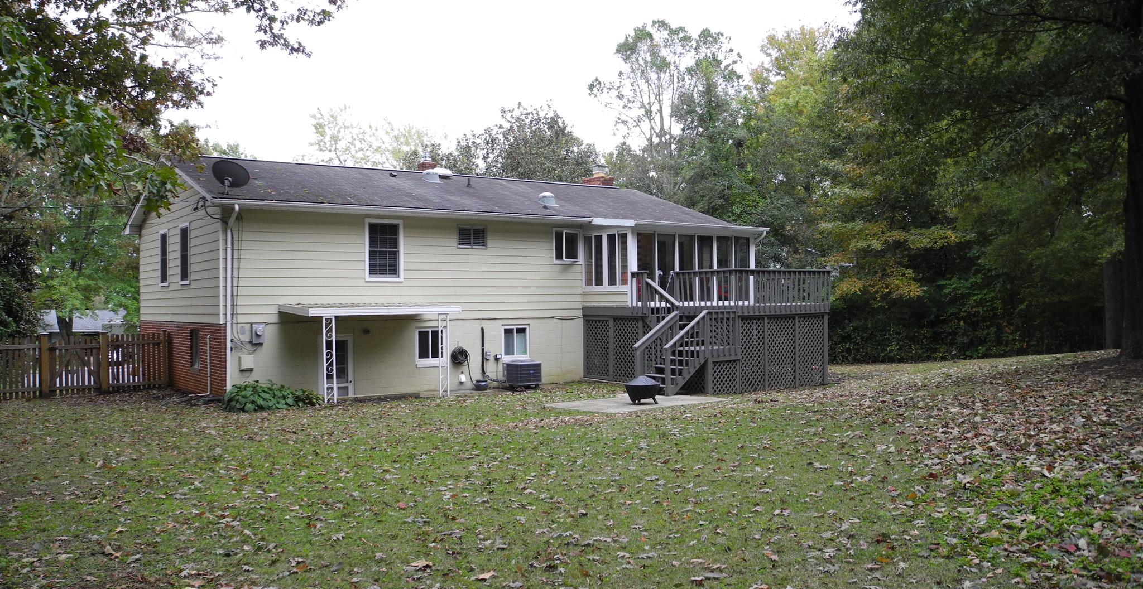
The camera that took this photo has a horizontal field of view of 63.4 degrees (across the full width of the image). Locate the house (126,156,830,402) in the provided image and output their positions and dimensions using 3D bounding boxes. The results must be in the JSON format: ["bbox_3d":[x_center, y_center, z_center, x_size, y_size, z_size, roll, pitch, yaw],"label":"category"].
[{"bbox_3d":[-2.743,-0.700,25.418,14.949,6.237,14.751,0,-1,-36],"label":"house"}]

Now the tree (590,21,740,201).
[{"bbox_3d":[5.403,-6.491,51.908,8.387,17.807,7.968,-1,-1,6],"label":"tree"}]

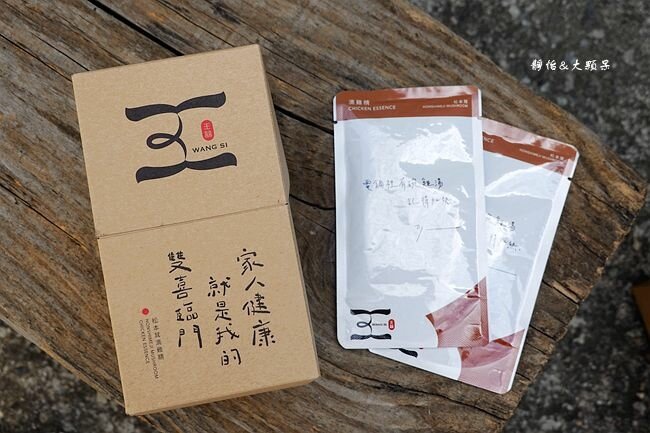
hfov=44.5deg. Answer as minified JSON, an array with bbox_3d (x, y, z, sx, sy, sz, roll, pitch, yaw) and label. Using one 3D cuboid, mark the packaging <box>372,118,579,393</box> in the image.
[{"bbox_3d":[0.099,0.021,0.525,0.098,0.012,0.171,17,84,2],"label":"packaging"}]

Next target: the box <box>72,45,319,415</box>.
[{"bbox_3d":[-0.076,0.008,0.495,0.111,0.069,0.198,-11,84,-1],"label":"box"}]

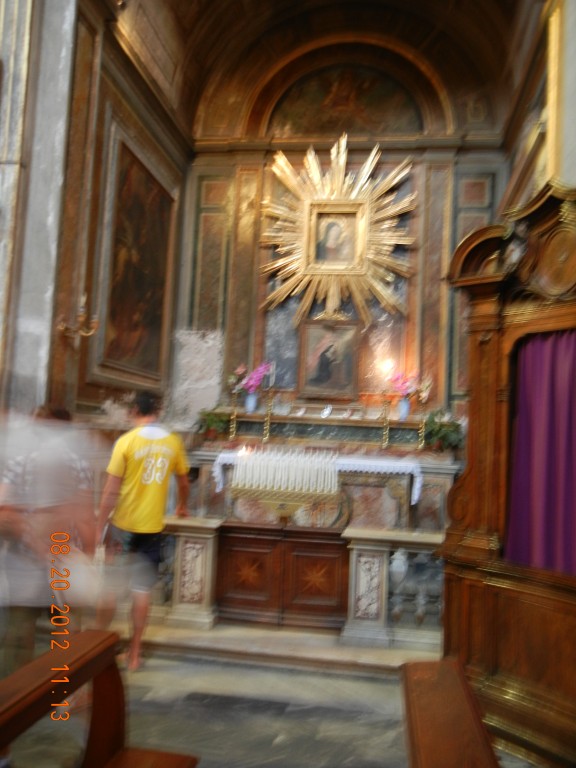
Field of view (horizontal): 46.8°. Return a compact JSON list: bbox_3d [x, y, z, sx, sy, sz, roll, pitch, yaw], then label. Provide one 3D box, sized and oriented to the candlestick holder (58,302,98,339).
[{"bbox_3d":[-1.568,-0.458,4.952,0.200,0.260,0.420,3,-4,9],"label":"candlestick holder"}]

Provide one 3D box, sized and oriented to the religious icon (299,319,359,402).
[{"bbox_3d":[0.453,-0.251,7.386,0.660,0.860,0.080,3,-4,9],"label":"religious icon"}]

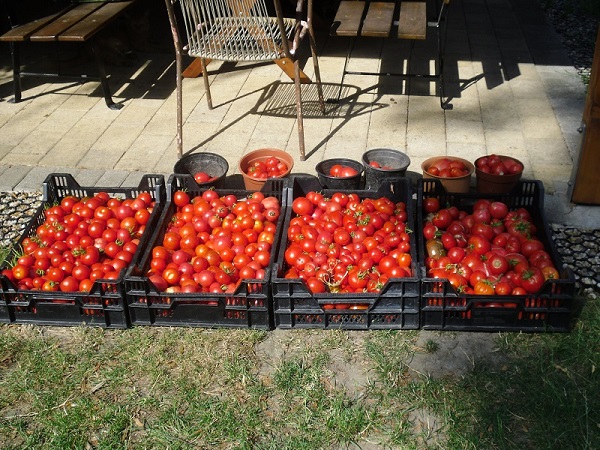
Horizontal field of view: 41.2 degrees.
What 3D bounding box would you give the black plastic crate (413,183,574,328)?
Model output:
[{"bbox_3d":[0.565,0.057,2.420,0.400,0.168,0.600,2,30,6],"label":"black plastic crate"}]

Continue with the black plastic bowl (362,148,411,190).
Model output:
[{"bbox_3d":[0.301,-0.149,2.784,0.165,0.174,0.165,-1,30,1],"label":"black plastic bowl"}]

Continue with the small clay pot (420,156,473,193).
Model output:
[{"bbox_3d":[0.510,-0.134,2.773,0.183,0.147,0.183,-1,30,1],"label":"small clay pot"}]

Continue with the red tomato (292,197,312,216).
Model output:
[{"bbox_3d":[0.009,-0.060,2.578,0.066,0.060,0.066,-2,30,0],"label":"red tomato"}]

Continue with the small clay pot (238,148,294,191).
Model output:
[{"bbox_3d":[-0.113,-0.142,2.795,0.192,0.168,0.192,-2,38,0],"label":"small clay pot"}]

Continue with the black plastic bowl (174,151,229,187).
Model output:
[{"bbox_3d":[-0.338,-0.135,2.806,0.189,0.157,0.189,-2,38,0],"label":"black plastic bowl"}]

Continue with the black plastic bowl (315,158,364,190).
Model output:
[{"bbox_3d":[0.140,-0.130,2.781,0.165,0.150,0.165,-1,30,1],"label":"black plastic bowl"}]

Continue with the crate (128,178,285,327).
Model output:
[{"bbox_3d":[-0.259,0.066,2.449,0.400,0.165,0.600,1,30,4],"label":"crate"}]

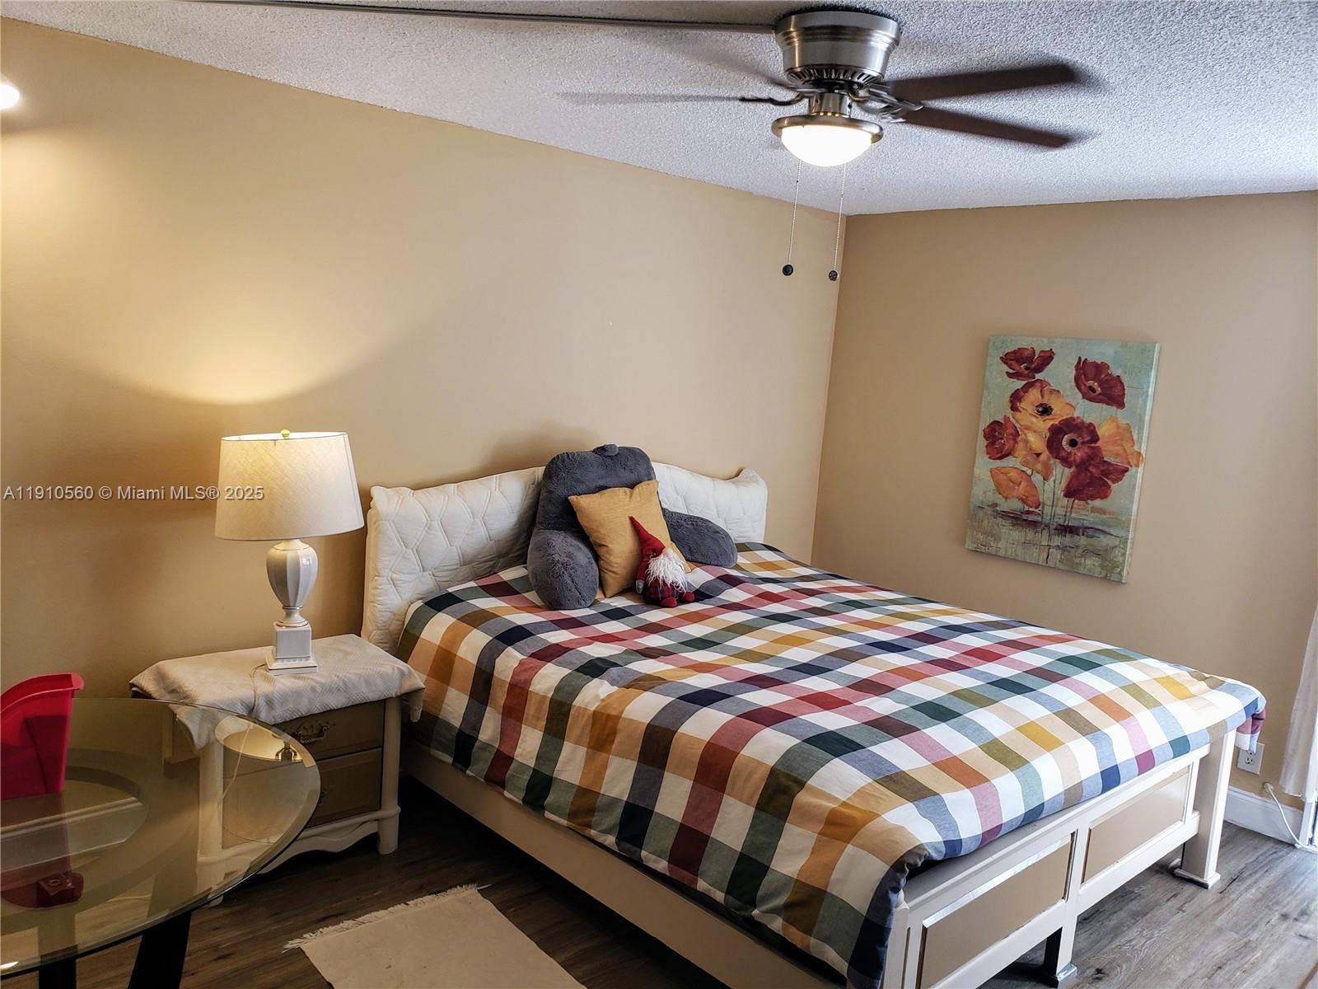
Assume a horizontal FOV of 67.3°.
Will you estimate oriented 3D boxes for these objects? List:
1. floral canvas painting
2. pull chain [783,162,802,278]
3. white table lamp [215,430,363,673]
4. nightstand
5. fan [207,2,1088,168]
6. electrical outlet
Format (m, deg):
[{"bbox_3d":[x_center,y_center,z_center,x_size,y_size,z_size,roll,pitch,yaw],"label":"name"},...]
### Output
[{"bbox_3d":[1.745,-0.179,4.363,0.034,0.991,0.747,-3,11,-42],"label":"floral canvas painting"},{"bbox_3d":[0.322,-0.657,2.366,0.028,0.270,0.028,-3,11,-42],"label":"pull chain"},{"bbox_3d":[-1.140,0.169,3.058,0.435,0.740,0.410,-3,11,-42],"label":"white table lamp"},{"bbox_3d":[-1.194,0.840,3.123,0.690,0.615,0.440,-3,11,-42],"label":"nightstand"},{"bbox_3d":[0.402,-0.927,2.311,1.280,0.310,1.280,-3,11,-42],"label":"fan"},{"bbox_3d":[2.293,1.015,3.833,0.010,0.117,0.072,-3,11,-42],"label":"electrical outlet"}]

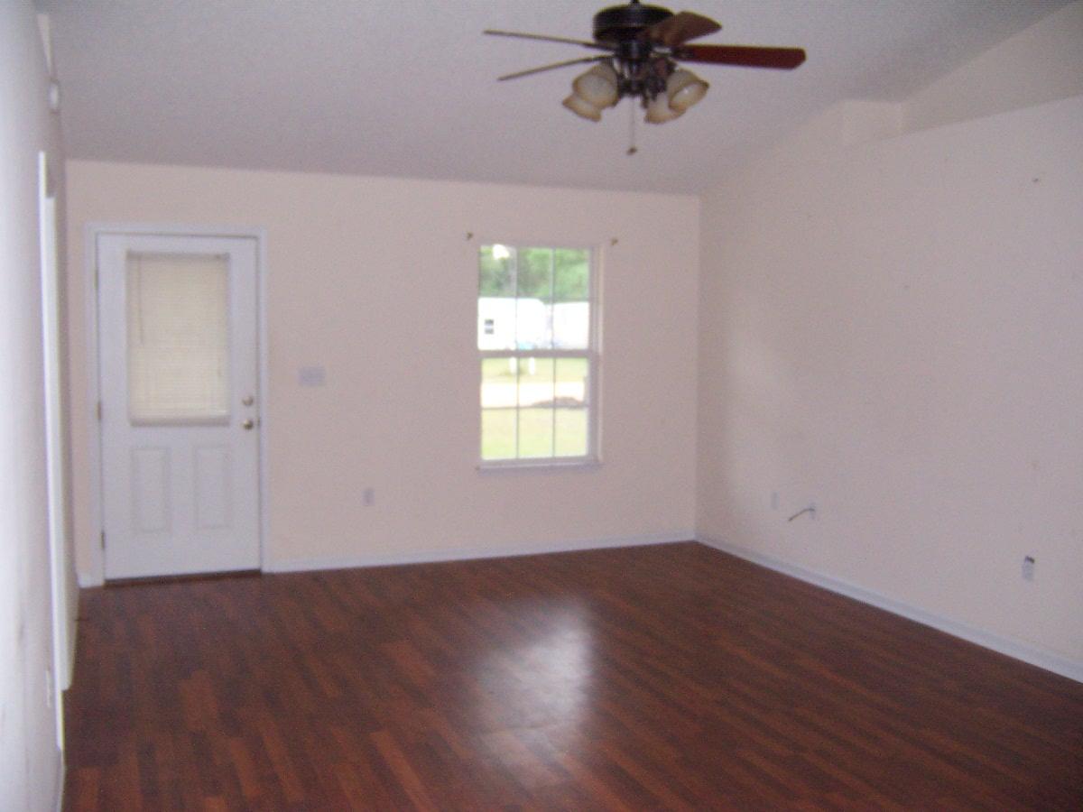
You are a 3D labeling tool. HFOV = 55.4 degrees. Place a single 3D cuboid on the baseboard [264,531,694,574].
[{"bbox_3d":[-0.296,0.969,6.915,3.022,0.084,0.016,-1,4,-21],"label":"baseboard"}]

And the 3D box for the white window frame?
[{"bbox_3d":[-0.018,-0.336,6.984,0.882,1.509,0.100,-1,4,-21],"label":"white window frame"}]

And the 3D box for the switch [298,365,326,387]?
[{"bbox_3d":[-1.423,-0.181,6.415,0.162,0.116,0.012,-1,4,-21],"label":"switch"}]

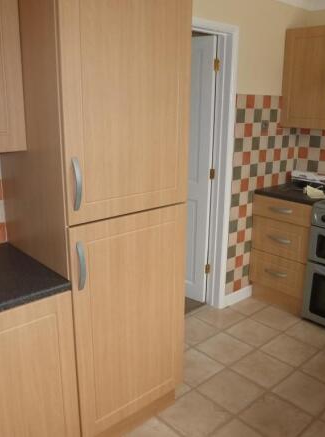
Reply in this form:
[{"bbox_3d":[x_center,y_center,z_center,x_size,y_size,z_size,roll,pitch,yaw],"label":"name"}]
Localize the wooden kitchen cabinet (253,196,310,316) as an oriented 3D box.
[{"bbox_3d":[1.121,0.251,3.367,0.580,0.885,0.494,-14,21,-41],"label":"wooden kitchen cabinet"}]

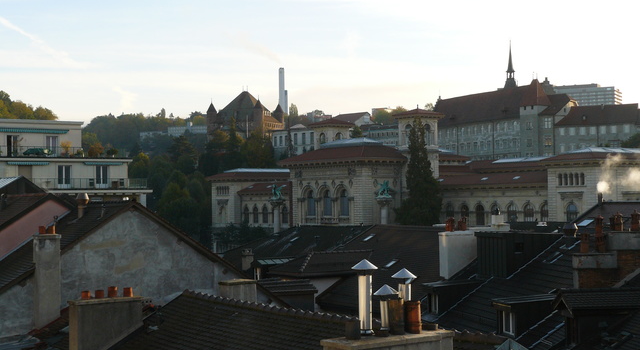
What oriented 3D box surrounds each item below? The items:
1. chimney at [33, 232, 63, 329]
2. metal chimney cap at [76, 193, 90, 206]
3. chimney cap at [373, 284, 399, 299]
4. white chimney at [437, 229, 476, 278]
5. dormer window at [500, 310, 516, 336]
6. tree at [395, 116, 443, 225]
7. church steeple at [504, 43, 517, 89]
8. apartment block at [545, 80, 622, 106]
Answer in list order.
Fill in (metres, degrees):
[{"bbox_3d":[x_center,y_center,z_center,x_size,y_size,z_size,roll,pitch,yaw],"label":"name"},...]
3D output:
[{"bbox_3d":[-10.790,4.217,41.000,0.980,3.800,0.500,0,-2,-29],"label":"chimney"},{"bbox_3d":[-10.745,1.099,47.000,0.600,0.520,0.600,-1,-2,0],"label":"metal chimney cap"},{"bbox_3d":[1.107,1.961,17.500,0.430,0.230,0.430,-1,-2,0],"label":"chimney cap"},{"bbox_3d":[6.413,3.600,46.600,1.800,2.050,0.780,0,-2,-22],"label":"white chimney"},{"bbox_3d":[6.903,5.421,38.000,0.200,0.950,0.950,0,-2,-15],"label":"dormer window"},{"bbox_3d":[20.263,1.131,213.000,9.800,26.000,9.800,-1,-2,0],"label":"tree"},{"bbox_3d":[64.395,-36.677,350.000,3.400,15.600,3.400,-2,-2,27],"label":"church steeple"},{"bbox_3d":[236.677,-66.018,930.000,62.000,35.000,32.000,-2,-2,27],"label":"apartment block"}]

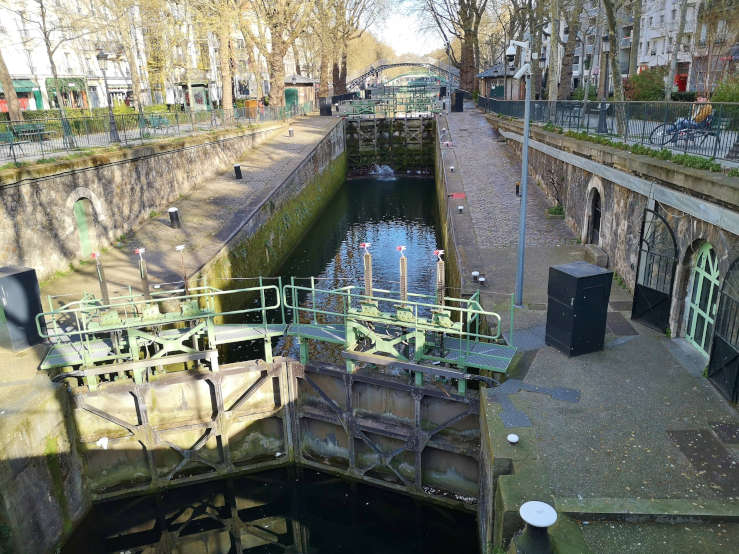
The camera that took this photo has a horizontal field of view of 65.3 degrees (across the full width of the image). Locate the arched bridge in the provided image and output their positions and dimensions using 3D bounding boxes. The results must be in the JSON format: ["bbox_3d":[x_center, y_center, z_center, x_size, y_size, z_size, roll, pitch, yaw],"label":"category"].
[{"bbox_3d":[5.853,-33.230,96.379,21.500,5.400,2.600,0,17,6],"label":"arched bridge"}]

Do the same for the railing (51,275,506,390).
[{"bbox_3d":[-1.904,1.103,11.715,9.500,1.530,2.500,0,17,6],"label":"railing"}]

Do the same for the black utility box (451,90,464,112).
[{"bbox_3d":[7.885,-15.621,51.569,0.900,1.650,0.770,-10,19,-25],"label":"black utility box"}]

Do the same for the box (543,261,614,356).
[{"bbox_3d":[4.235,0.632,11.696,0.900,1.650,0.770,-10,19,-23],"label":"box"}]

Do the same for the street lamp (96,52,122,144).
[{"bbox_3d":[-10.384,-7.155,23.007,0.480,3.450,0.480,0,17,6],"label":"street lamp"}]

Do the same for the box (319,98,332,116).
[{"bbox_3d":[-4.020,-15.729,53.246,0.900,1.650,0.770,10,21,33],"label":"box"}]

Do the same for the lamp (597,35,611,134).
[{"bbox_3d":[8.341,-6.767,20.291,0.450,3.300,0.450,0,17,6],"label":"lamp"}]

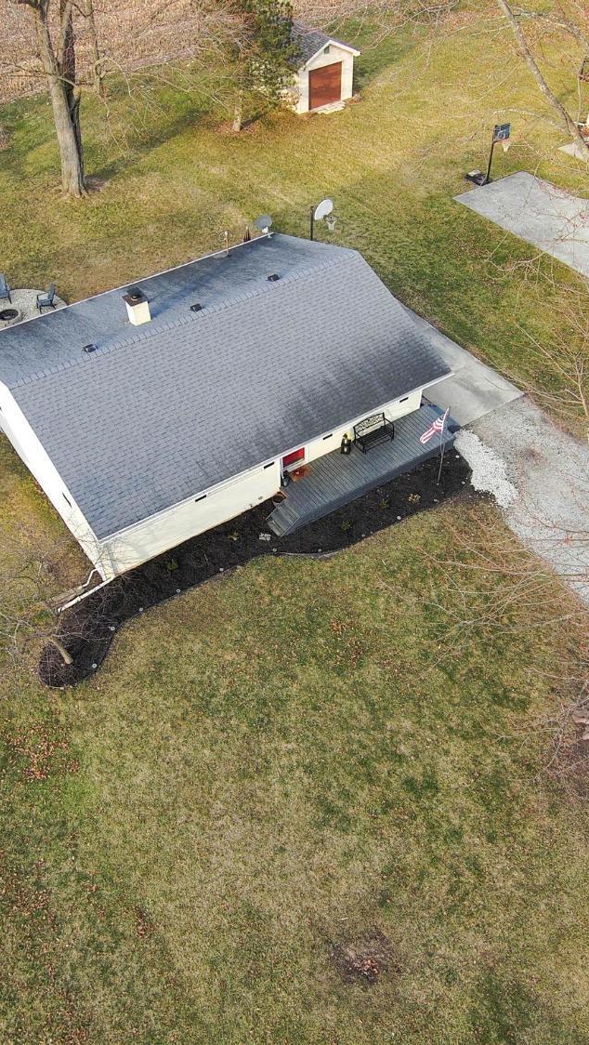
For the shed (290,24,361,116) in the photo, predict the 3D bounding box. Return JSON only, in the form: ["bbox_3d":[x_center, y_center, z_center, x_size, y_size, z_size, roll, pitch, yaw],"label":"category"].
[{"bbox_3d":[0.558,-25.266,46.334,4.150,3.350,4.600,-29,54,-23],"label":"shed"}]

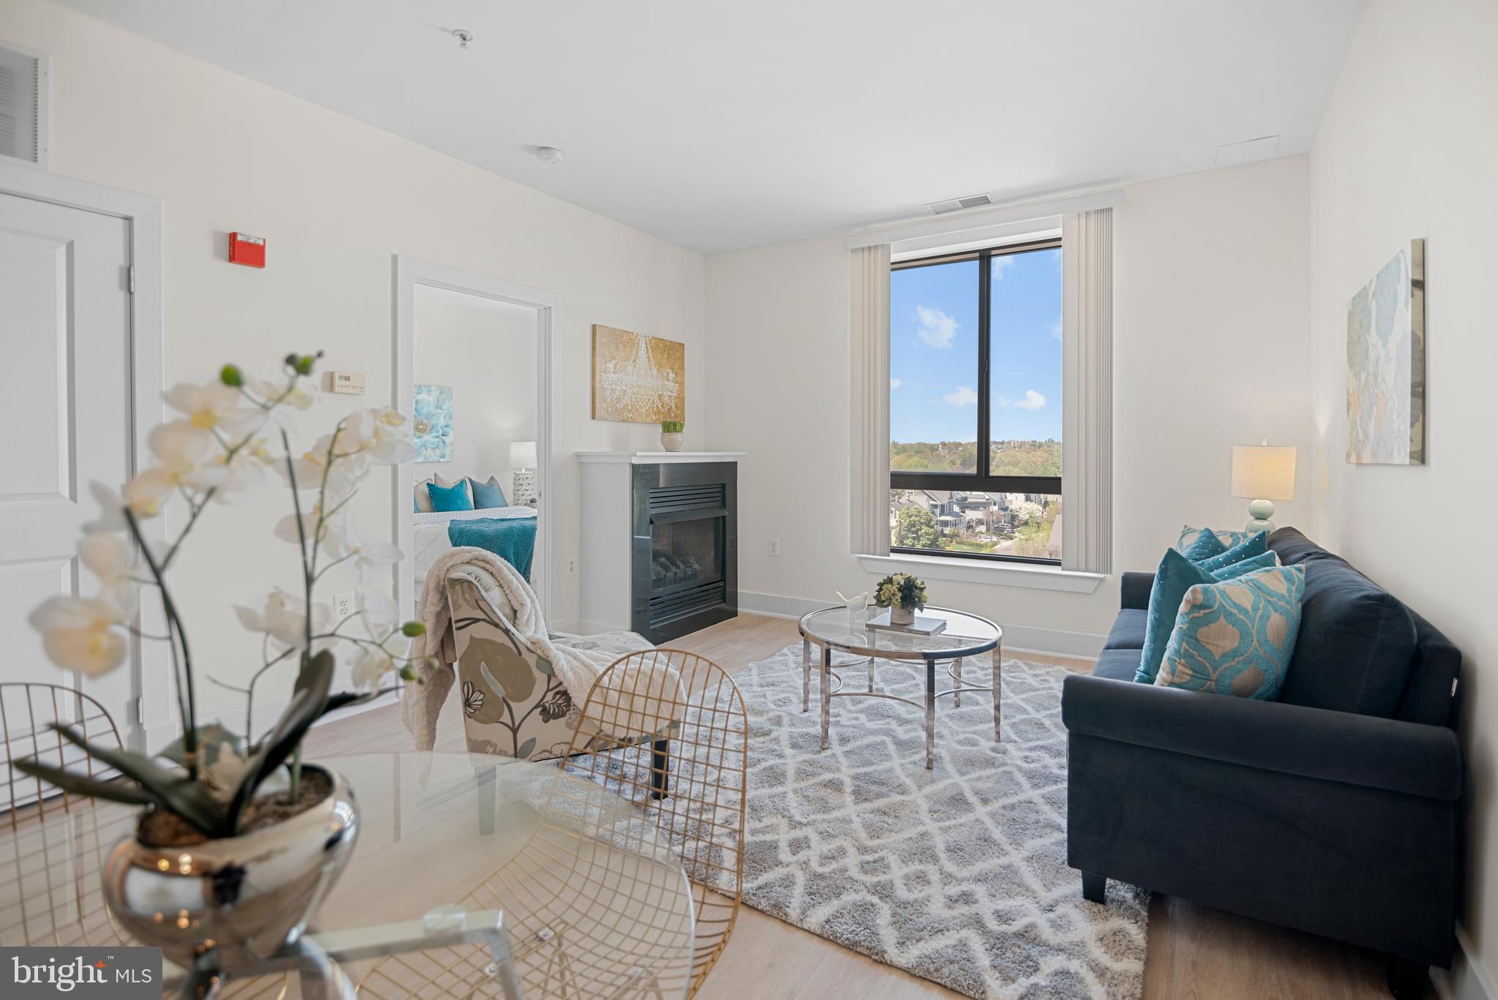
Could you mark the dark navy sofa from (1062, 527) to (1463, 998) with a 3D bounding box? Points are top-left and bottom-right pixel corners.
[{"bbox_3d":[1.699,0.625,2.383,0.770,0.860,2.060,2,3,33],"label":"dark navy sofa"}]

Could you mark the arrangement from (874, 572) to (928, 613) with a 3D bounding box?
[{"bbox_3d":[0.676,0.432,2.960,0.230,0.200,0.230,2,3,34],"label":"arrangement"}]

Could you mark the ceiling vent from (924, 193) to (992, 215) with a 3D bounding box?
[{"bbox_3d":[1.300,-1.816,4.111,0.380,0.025,0.190,2,3,34],"label":"ceiling vent"}]

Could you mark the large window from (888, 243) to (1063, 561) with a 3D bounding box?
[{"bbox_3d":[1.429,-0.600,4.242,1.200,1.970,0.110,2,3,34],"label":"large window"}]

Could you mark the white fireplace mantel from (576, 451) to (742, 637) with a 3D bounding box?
[{"bbox_3d":[-0.563,0.309,4.758,0.430,1.250,1.280,2,3,33],"label":"white fireplace mantel"}]

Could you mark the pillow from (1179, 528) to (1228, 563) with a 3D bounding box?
[{"bbox_3d":[2.018,0.342,2.904,0.150,0.410,0.410,17,-8,-36],"label":"pillow"}]

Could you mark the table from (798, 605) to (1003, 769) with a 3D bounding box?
[{"bbox_3d":[0.662,0.791,2.982,0.870,0.455,0.870,0,3,0],"label":"table"}]

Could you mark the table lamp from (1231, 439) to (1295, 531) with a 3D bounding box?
[{"bbox_3d":[2.479,0.015,3.219,0.250,0.620,0.250,2,3,31],"label":"table lamp"}]

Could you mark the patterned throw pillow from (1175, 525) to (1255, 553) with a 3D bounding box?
[{"bbox_3d":[2.110,0.360,2.970,0.150,0.440,0.440,17,-5,-26],"label":"patterned throw pillow"}]

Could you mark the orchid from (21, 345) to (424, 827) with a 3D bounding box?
[{"bbox_3d":[-0.477,0.100,0.645,0.330,0.500,0.250,-1,3,-34],"label":"orchid"}]

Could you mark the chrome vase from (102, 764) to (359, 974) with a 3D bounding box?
[{"bbox_3d":[-0.442,0.328,0.582,0.180,0.142,0.180,2,3,33],"label":"chrome vase"}]

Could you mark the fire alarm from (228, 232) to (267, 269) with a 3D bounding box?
[{"bbox_3d":[-2.016,-1.006,2.692,0.050,0.120,0.110,2,3,33],"label":"fire alarm"}]

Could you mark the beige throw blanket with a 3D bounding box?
[{"bbox_3d":[-0.723,0.558,2.343,0.900,0.740,0.520,-1,3,-21],"label":"beige throw blanket"}]

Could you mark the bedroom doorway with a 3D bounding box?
[{"bbox_3d":[-1.471,-0.140,3.659,0.130,2.140,1.000,2,3,31],"label":"bedroom doorway"}]

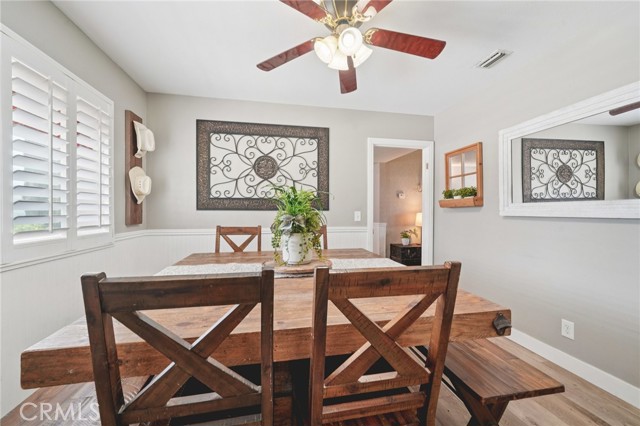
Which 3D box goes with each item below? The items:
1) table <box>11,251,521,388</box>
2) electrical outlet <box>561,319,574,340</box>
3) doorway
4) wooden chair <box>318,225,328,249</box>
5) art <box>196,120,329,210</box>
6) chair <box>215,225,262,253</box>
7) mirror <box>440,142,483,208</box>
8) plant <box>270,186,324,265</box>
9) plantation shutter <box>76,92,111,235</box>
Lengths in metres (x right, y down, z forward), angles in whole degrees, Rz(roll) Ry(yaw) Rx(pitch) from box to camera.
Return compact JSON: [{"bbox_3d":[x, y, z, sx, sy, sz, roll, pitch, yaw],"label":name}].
[{"bbox_3d":[-0.197,0.773,1.691,1.650,0.766,1.670,0,0,-11],"label":"table"},{"bbox_3d":[1.816,0.857,1.825,0.012,0.125,0.079,0,0,-11],"label":"electrical outlet"},{"bbox_3d":[1.065,0.100,3.308,0.930,2.103,0.130,0,0,-11],"label":"doorway"},{"bbox_3d":[-0.093,0.646,2.499,0.460,1.015,0.540,0,0,-11],"label":"wooden chair"},{"bbox_3d":[-0.624,-0.540,2.916,1.520,1.010,0.040,0,0,-11],"label":"art"},{"bbox_3d":[-0.795,0.646,2.366,0.460,1.015,0.540,0,0,-11],"label":"chair"},{"bbox_3d":[1.579,-0.404,2.825,0.105,0.665,0.540,0,0,-11],"label":"mirror"},{"bbox_3d":[-0.166,0.083,1.830,0.400,0.560,0.380,0,0,-11],"label":"plant"},{"bbox_3d":[-1.712,-0.325,1.909,0.050,1.040,0.390,0,0,-11],"label":"plantation shutter"}]

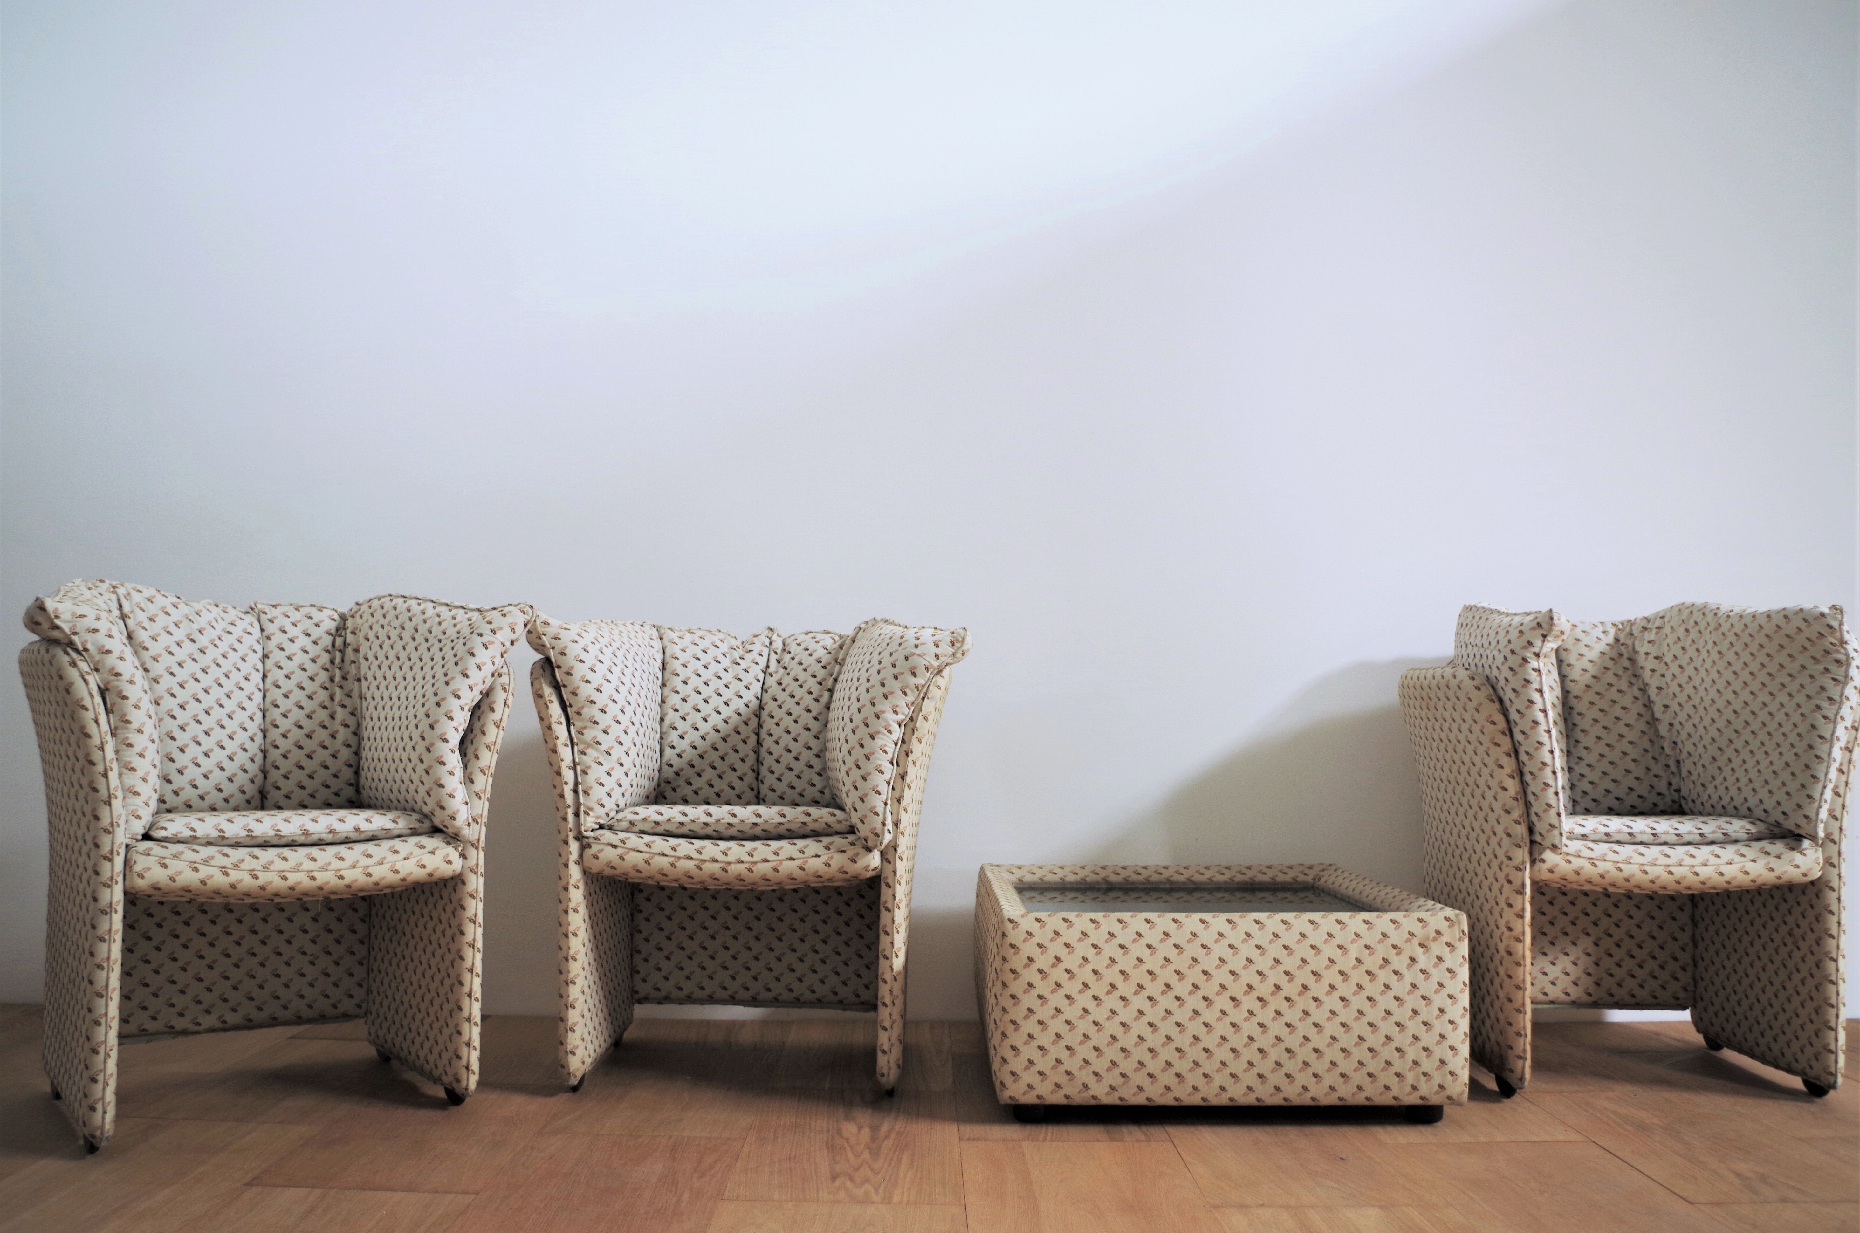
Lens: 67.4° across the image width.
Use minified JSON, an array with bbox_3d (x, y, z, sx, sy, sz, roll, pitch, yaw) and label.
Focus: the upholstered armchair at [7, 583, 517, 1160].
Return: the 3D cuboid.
[{"bbox_3d":[-1.056,0.362,2.206,0.716,0.802,0.588,4,-6,-39],"label":"upholstered armchair"}]

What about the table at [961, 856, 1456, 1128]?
[{"bbox_3d":[0.455,0.633,2.424,0.713,0.329,0.673,1,-4,0],"label":"table"}]

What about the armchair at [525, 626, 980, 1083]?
[{"bbox_3d":[-0.321,0.402,2.491,0.716,0.789,0.588,1,-4,-1],"label":"armchair"}]

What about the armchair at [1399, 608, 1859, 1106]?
[{"bbox_3d":[1.208,0.397,2.476,0.716,0.814,0.588,0,-4,3],"label":"armchair"}]

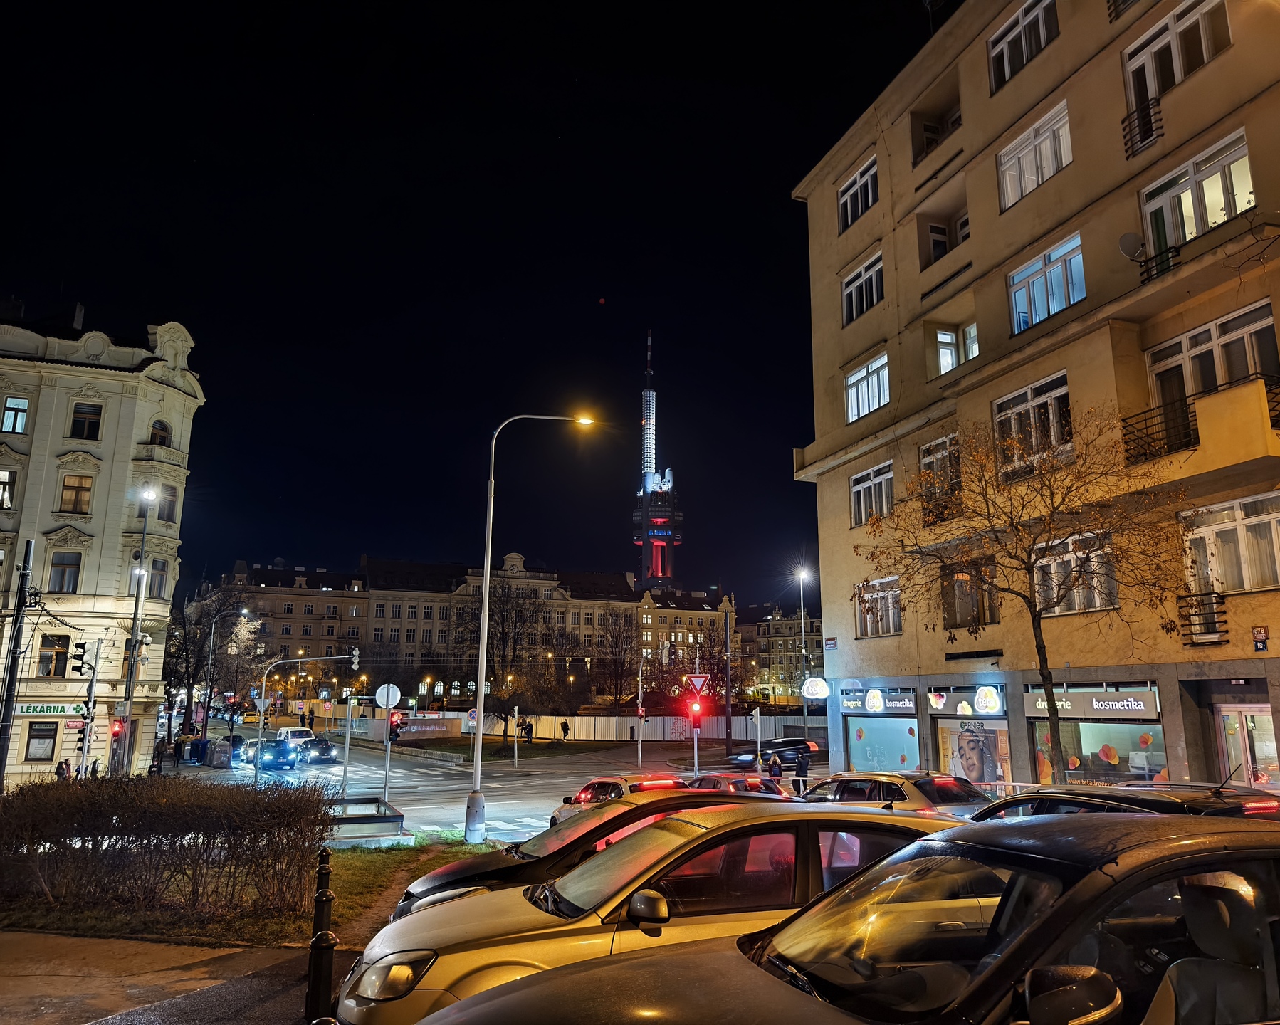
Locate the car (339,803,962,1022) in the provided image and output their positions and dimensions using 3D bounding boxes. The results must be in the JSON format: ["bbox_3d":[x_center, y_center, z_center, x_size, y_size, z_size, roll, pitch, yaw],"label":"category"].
[{"bbox_3d":[0.378,2.548,5.545,4.220,1.460,1.760,3,-16,-12],"label":"car"}]

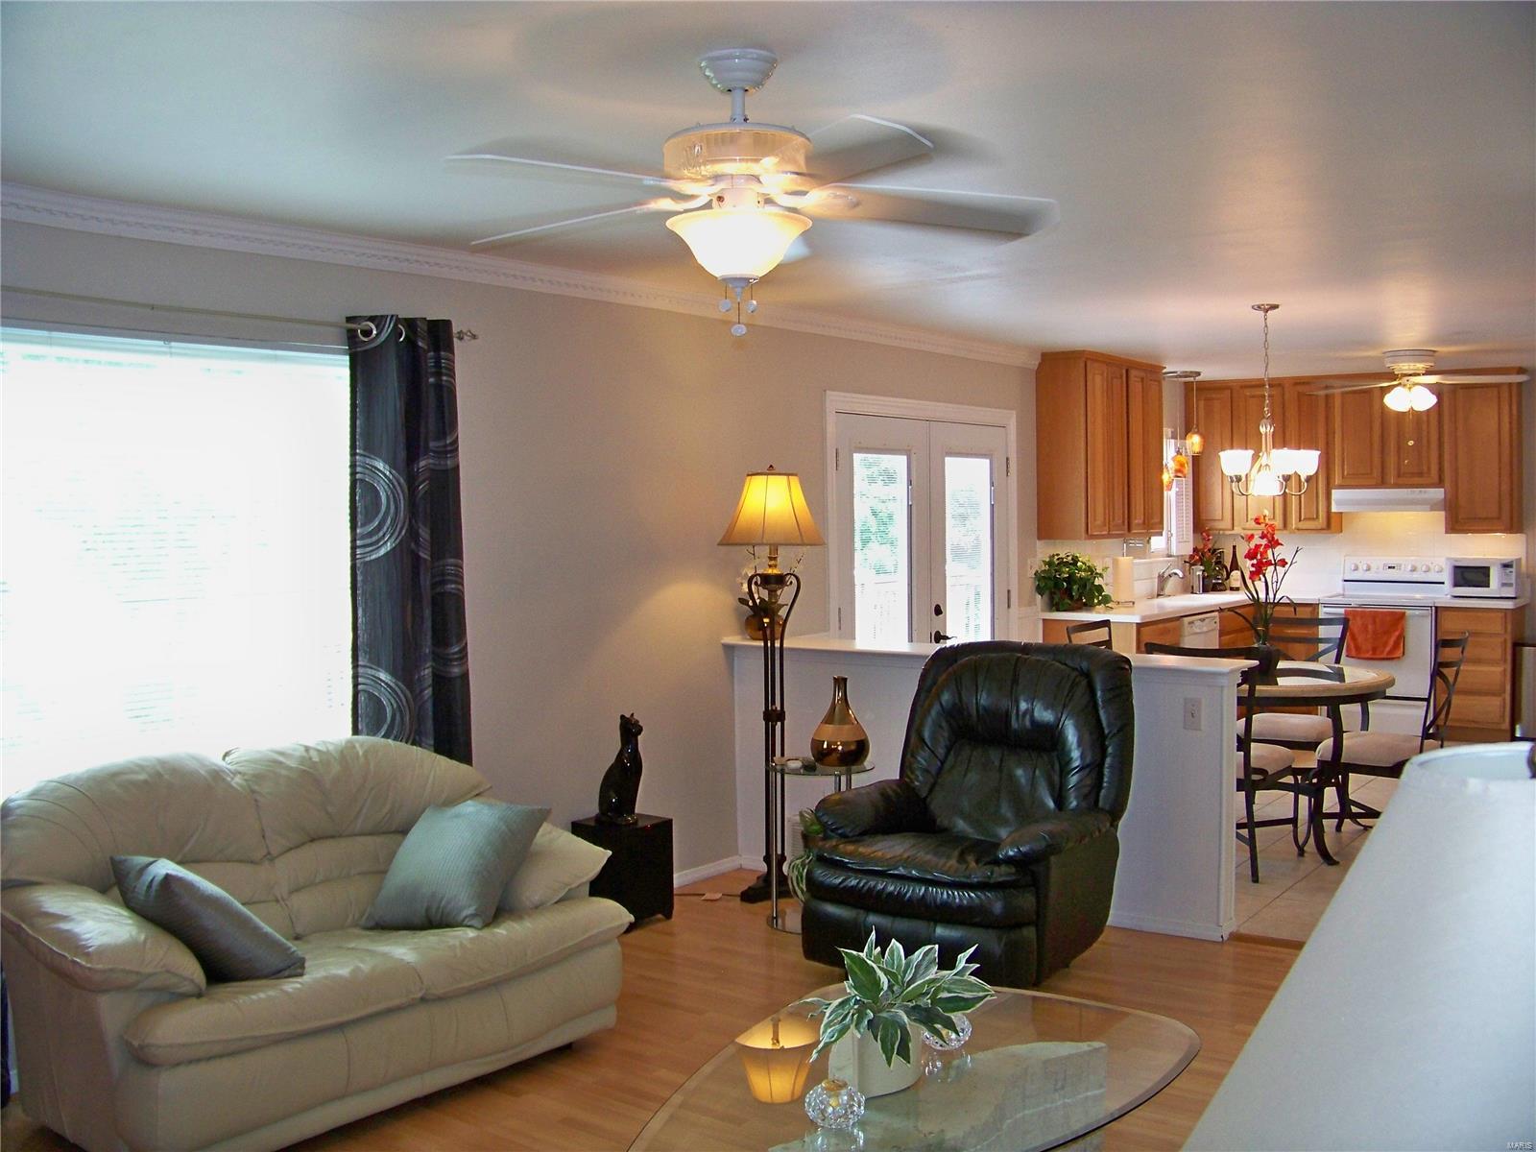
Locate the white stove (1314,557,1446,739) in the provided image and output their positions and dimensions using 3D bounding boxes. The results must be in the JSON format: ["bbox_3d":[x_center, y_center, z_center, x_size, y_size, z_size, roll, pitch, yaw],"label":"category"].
[{"bbox_3d":[4.083,0.448,9.736,0.750,1.170,0.670,1,4,35],"label":"white stove"}]

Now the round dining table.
[{"bbox_3d":[2.319,0.820,6.629,1.040,0.770,1.040,-1,3,0],"label":"round dining table"}]

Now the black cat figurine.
[{"bbox_3d":[-0.550,0.704,5.403,0.160,0.405,0.110,1,3,33],"label":"black cat figurine"}]

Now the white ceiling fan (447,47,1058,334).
[{"bbox_3d":[-0.055,-0.755,2.866,1.280,0.560,1.280,1,4,35],"label":"white ceiling fan"}]

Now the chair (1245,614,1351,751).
[{"bbox_3d":[2.722,0.726,7.667,0.520,1.000,0.600,1,3,36],"label":"chair"}]

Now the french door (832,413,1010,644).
[{"bbox_3d":[0.820,0.202,7.417,0.090,1.970,1.597,1,3,38],"label":"french door"}]

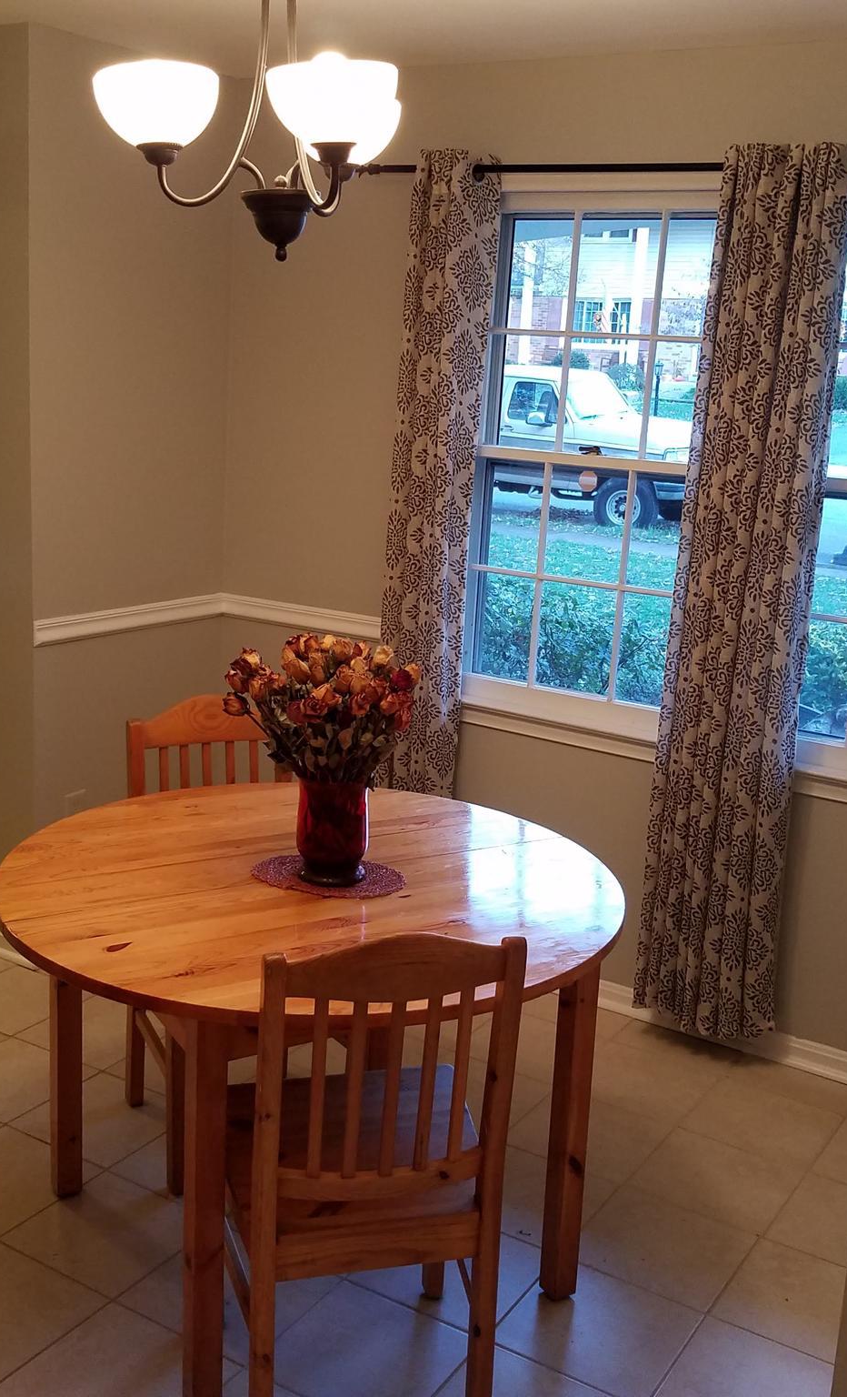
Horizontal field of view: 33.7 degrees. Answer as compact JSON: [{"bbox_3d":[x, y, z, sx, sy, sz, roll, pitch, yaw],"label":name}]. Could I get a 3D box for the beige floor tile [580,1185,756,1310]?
[{"bbox_3d":[0.471,1.090,2.769,0.300,0.012,0.300,11,15,30],"label":"beige floor tile"}]

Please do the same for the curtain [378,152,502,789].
[{"bbox_3d":[0.018,-0.362,3.934,0.300,2.220,0.130,12,15,29],"label":"curtain"}]

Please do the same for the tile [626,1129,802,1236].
[{"bbox_3d":[0.664,1.085,3.146,0.295,0.010,0.295,12,15,29],"label":"tile"}]

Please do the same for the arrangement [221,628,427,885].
[{"bbox_3d":[-0.164,0.118,2.623,0.360,0.450,0.330,4,13,-1],"label":"arrangement"}]

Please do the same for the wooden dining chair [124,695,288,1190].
[{"bbox_3d":[-0.405,0.524,3.117,0.430,0.930,0.490,-2,15,-25],"label":"wooden dining chair"}]

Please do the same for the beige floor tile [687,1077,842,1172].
[{"bbox_3d":[0.826,1.037,3.401,0.295,0.010,0.295,12,15,29],"label":"beige floor tile"}]

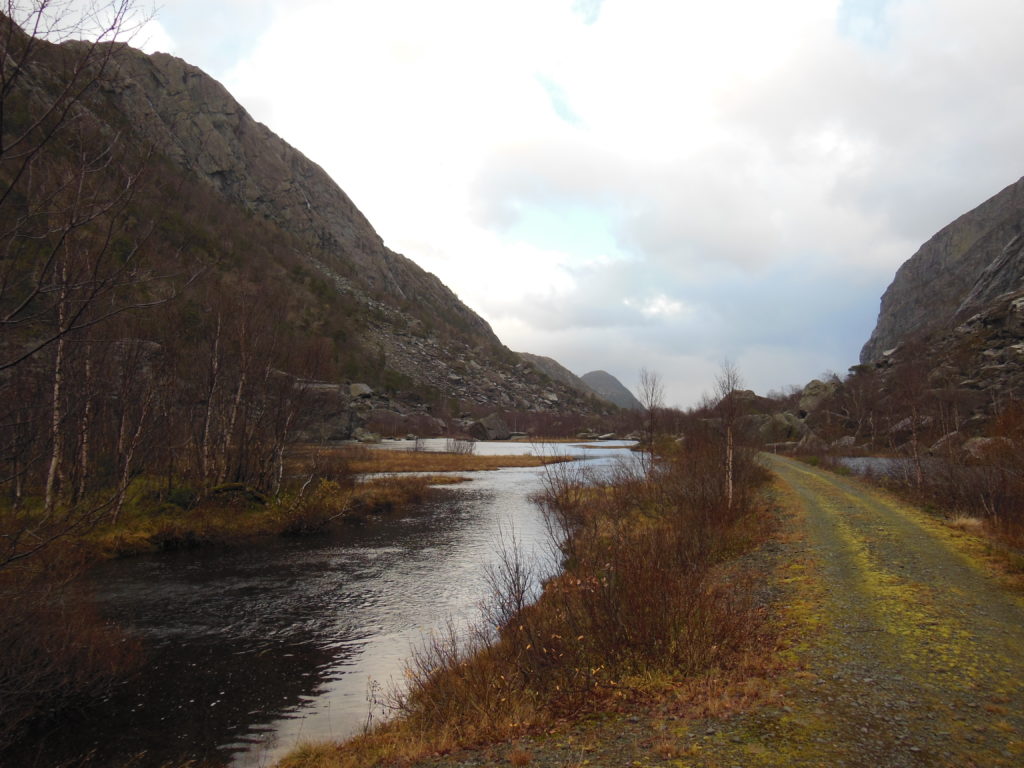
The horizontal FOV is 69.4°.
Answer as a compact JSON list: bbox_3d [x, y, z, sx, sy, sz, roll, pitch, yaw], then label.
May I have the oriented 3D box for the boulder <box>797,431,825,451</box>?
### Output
[{"bbox_3d":[22.275,4.277,55.000,2.160,1.600,1.900,-1,-3,22],"label":"boulder"}]

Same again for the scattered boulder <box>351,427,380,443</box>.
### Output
[{"bbox_3d":[-16.443,5.668,83.000,3.270,1.760,2.600,1,-3,-11],"label":"scattered boulder"}]

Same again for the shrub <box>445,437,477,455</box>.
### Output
[{"bbox_3d":[-3.970,4.740,57.000,2.390,1.360,2.390,0,-3,-4],"label":"shrub"}]

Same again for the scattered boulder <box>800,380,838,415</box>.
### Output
[{"bbox_3d":[25.613,1.048,62.000,3.090,2.960,2.800,-1,-3,22],"label":"scattered boulder"}]

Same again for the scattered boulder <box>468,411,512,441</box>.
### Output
[{"bbox_3d":[-2.924,5.287,92.000,5.310,3.410,4.600,0,-3,-2],"label":"scattered boulder"}]

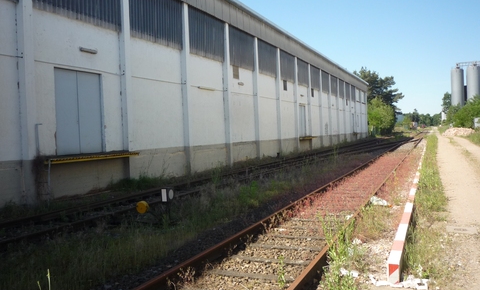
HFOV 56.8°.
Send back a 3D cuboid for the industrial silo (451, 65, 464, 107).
[{"bbox_3d":[71.485,-15.368,145.278,4.120,20.590,4.120,-2,2,0],"label":"industrial silo"}]

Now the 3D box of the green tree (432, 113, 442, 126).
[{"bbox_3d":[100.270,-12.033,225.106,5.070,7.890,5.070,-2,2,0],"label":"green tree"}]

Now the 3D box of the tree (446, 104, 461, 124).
[{"bbox_3d":[53.992,-7.163,112.089,3.530,6.630,3.530,-2,2,0],"label":"tree"}]

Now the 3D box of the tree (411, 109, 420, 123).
[{"bbox_3d":[77.265,-11.097,195.122,4.390,9.020,4.390,-2,2,0],"label":"tree"}]

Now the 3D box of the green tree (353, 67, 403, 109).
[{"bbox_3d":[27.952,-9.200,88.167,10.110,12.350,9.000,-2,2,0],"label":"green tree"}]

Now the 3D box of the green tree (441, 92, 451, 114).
[{"bbox_3d":[74.565,-12.932,160.172,4.150,12.730,5.000,-2,2,0],"label":"green tree"}]

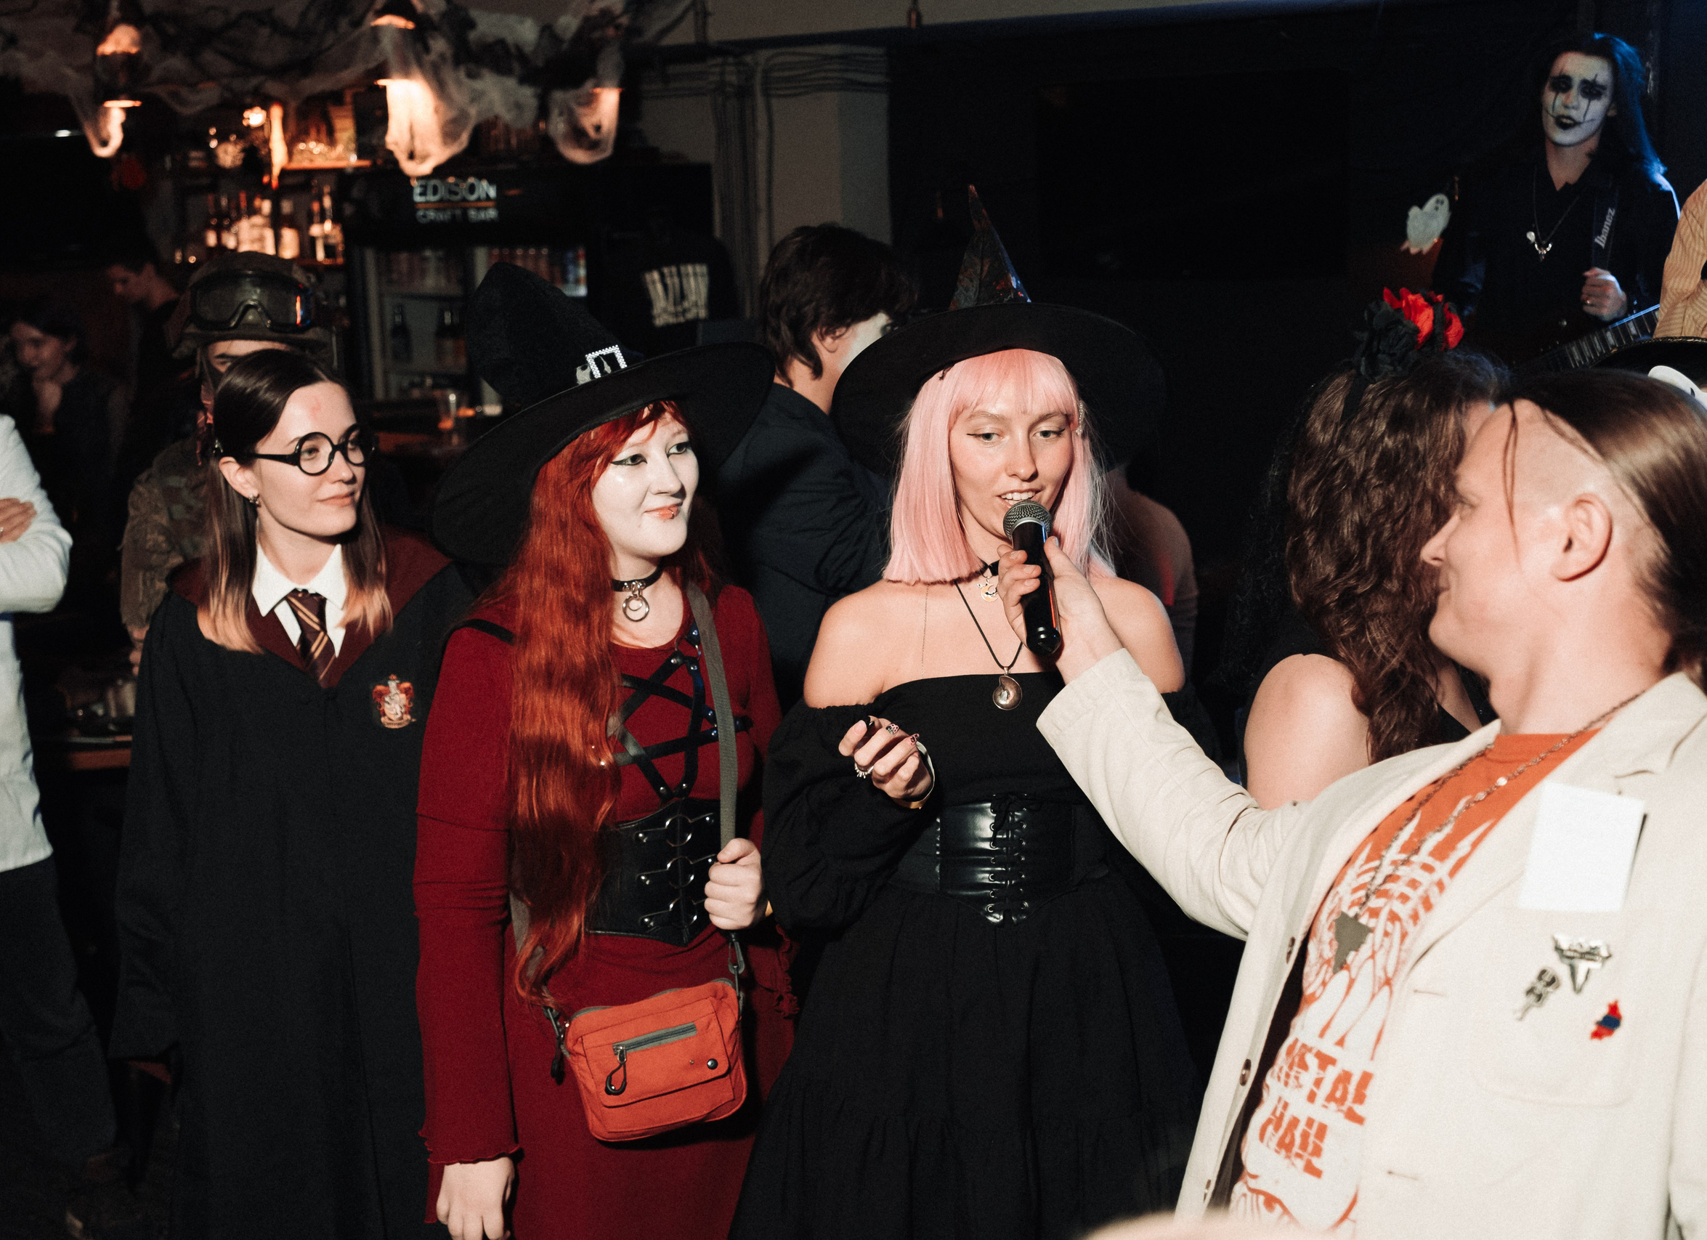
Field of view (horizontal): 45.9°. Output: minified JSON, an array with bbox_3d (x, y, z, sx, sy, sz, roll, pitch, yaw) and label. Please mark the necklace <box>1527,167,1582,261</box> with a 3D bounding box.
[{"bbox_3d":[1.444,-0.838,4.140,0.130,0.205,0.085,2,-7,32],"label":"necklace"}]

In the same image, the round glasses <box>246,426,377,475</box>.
[{"bbox_3d":[-0.666,-0.205,2.414,0.145,0.055,0.140,4,14,31],"label":"round glasses"}]

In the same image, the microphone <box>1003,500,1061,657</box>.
[{"bbox_3d":[0.184,-0.046,2.041,0.051,0.051,0.210,-8,41,5],"label":"microphone"}]

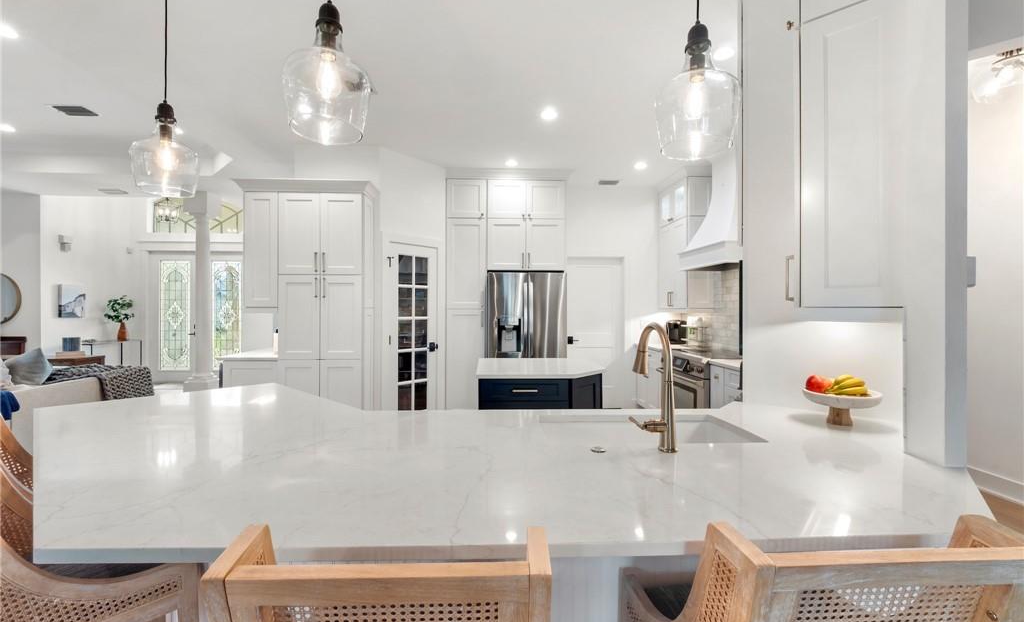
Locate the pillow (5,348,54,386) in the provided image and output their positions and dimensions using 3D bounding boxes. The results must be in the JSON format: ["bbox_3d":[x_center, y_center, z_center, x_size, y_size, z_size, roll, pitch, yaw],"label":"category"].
[{"bbox_3d":[-4.140,0.490,3.580,0.400,0.400,0.160,2,-7,-18],"label":"pillow"}]

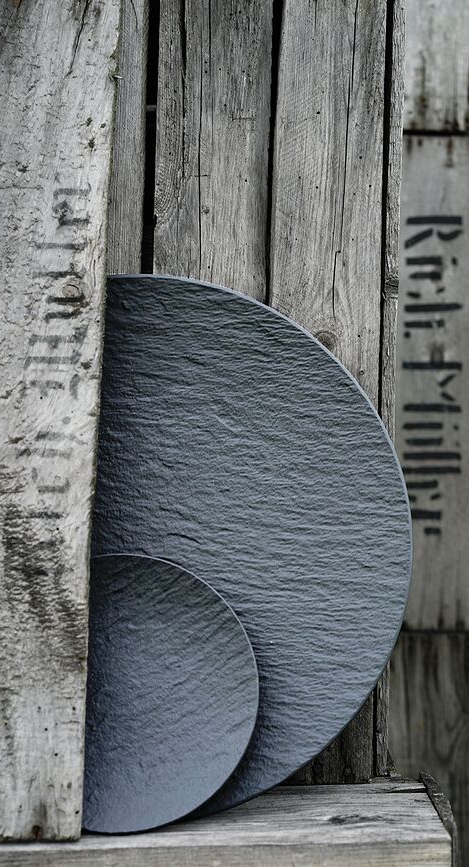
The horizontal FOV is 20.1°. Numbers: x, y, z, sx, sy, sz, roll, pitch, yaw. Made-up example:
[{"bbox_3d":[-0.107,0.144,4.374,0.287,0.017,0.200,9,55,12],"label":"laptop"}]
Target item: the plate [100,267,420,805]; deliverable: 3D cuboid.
[{"bbox_3d":[-0.053,0.062,0.777,0.320,0.320,0.027,1,-12,-8],"label":"plate"}]

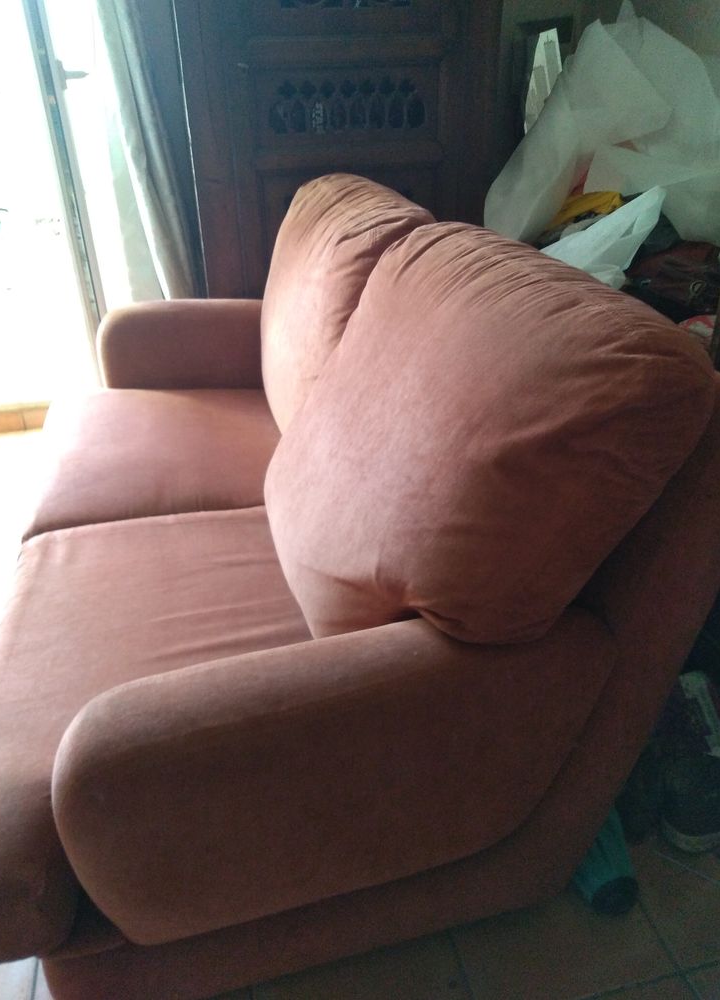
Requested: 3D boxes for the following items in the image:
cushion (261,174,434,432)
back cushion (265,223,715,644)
[{"bbox_3d":[-0.052,-0.418,1.728,0.270,0.590,0.660,9,26,-22],"label":"cushion"},{"bbox_3d":[0.110,-0.087,1.090,0.275,0.590,0.660,20,21,-26],"label":"back cushion"}]

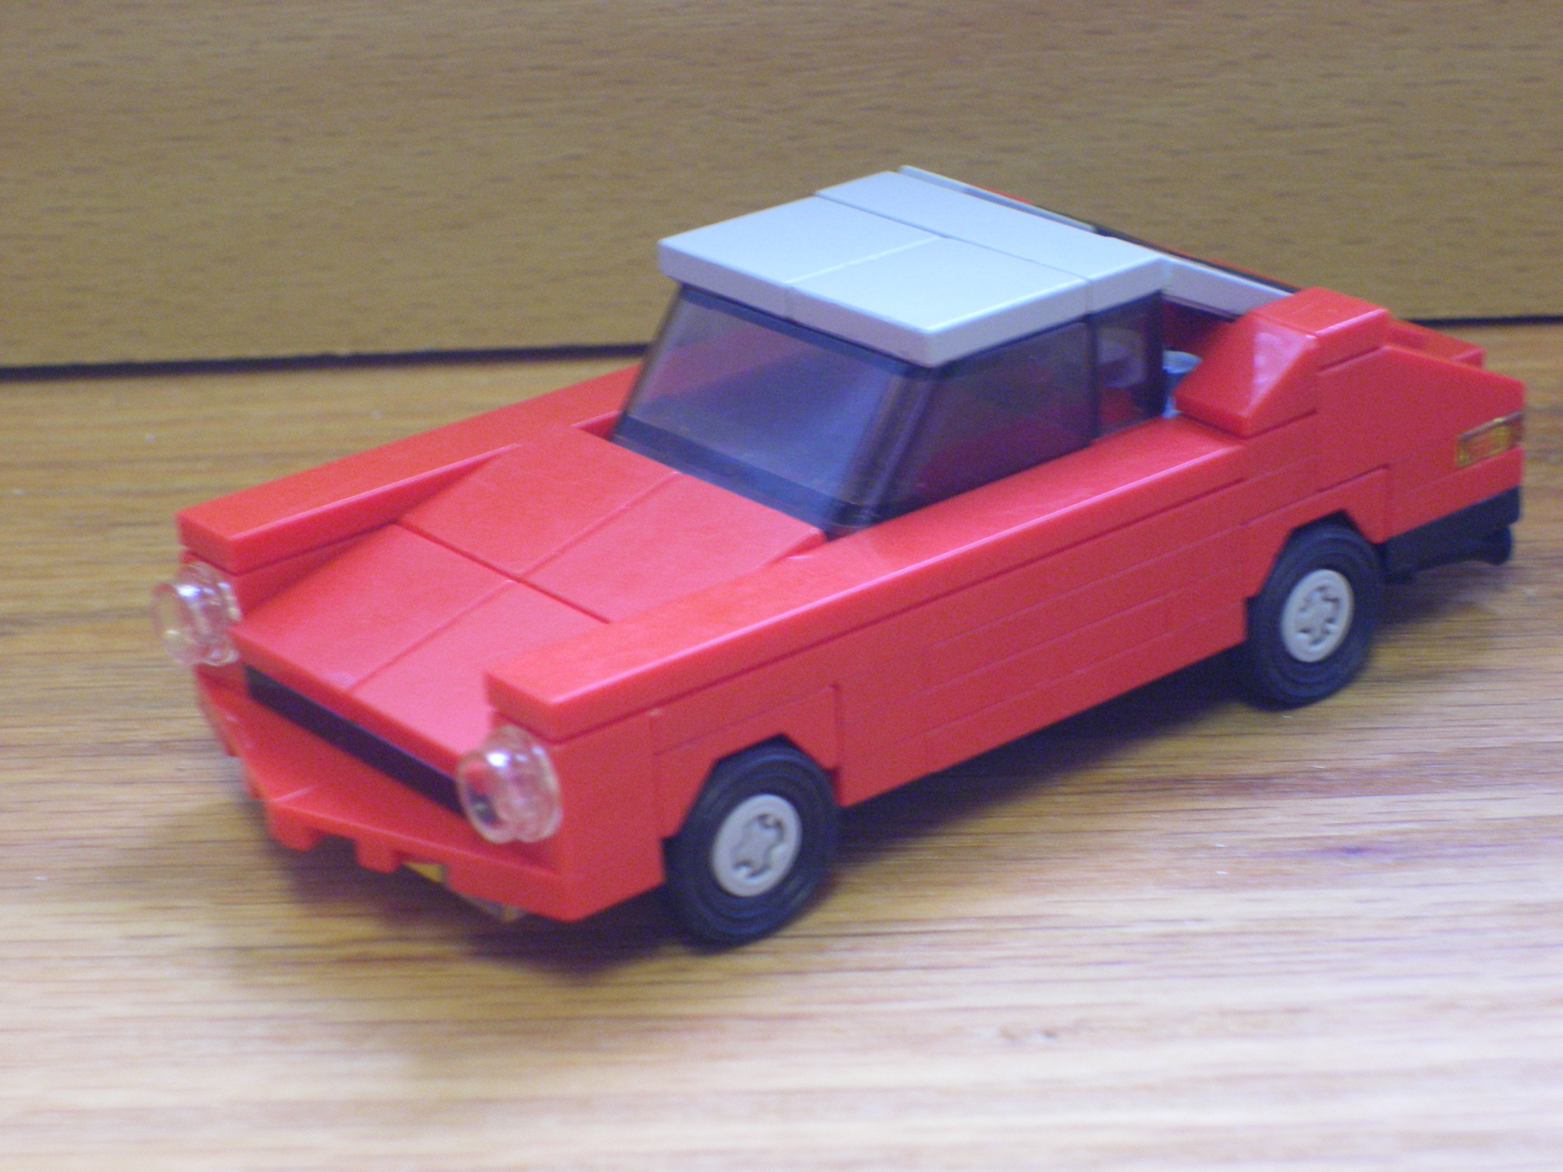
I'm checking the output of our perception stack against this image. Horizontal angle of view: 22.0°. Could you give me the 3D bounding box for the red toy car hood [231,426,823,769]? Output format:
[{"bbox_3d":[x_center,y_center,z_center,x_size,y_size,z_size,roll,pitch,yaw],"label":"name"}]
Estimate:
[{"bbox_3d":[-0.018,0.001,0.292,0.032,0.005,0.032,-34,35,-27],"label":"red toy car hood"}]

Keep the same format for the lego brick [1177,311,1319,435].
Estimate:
[{"bbox_3d":[0.035,-0.016,0.304,0.008,0.006,0.008,-20,28,-34],"label":"lego brick"}]

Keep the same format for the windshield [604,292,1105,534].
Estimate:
[{"bbox_3d":[0.004,-0.014,0.305,0.024,0.013,0.032,-20,28,-34],"label":"windshield"}]

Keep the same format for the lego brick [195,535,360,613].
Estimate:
[{"bbox_3d":[-0.039,0.001,0.302,0.009,0.009,0.008,-20,28,-34],"label":"lego brick"}]

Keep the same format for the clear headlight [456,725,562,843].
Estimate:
[{"bbox_3d":[-0.018,0.014,0.269,0.003,0.008,0.008,-20,28,-34],"label":"clear headlight"}]

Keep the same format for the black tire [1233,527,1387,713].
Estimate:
[{"bbox_3d":[0.040,0.001,0.314,0.017,0.017,0.006,-20,28,-34],"label":"black tire"}]

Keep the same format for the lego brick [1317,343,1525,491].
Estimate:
[{"bbox_3d":[0.048,-0.016,0.315,0.024,0.010,0.008,-20,28,-34],"label":"lego brick"}]

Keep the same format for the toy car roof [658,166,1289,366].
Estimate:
[{"bbox_3d":[0.018,-0.024,0.315,0.046,0.011,0.032,-20,28,-34],"label":"toy car roof"}]

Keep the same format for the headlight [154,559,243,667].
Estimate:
[{"bbox_3d":[-0.044,0.003,0.298,0.003,0.008,0.008,-20,28,-34],"label":"headlight"}]

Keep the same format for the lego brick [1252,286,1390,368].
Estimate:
[{"bbox_3d":[0.041,-0.020,0.308,0.008,0.003,0.008,-20,28,-34],"label":"lego brick"}]

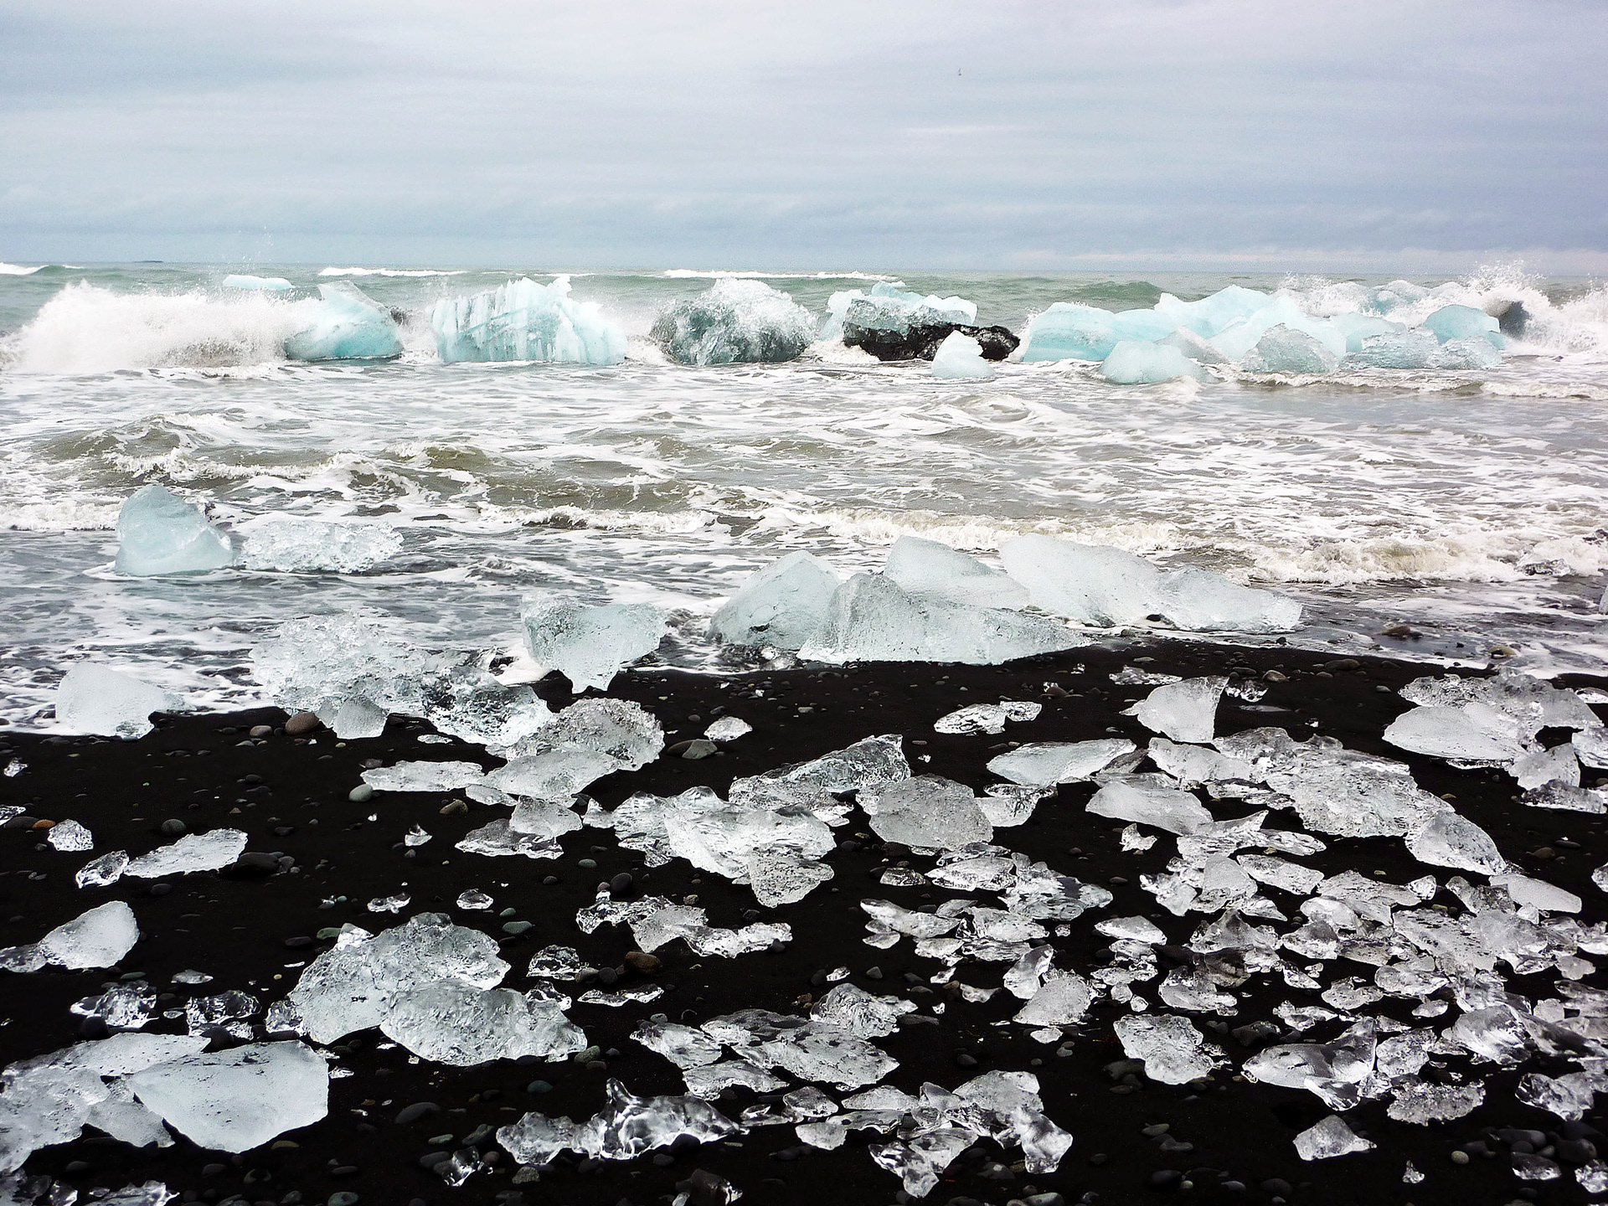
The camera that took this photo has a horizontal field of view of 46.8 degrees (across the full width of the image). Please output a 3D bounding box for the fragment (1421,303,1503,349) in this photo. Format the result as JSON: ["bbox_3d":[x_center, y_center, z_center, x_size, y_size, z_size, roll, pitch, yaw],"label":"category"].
[{"bbox_3d":[16.628,-6.903,46.816,1.900,1.200,1.500,0,10,0],"label":"fragment"}]

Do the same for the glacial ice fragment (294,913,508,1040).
[{"bbox_3d":[-0.956,0.843,4.331,0.485,0.190,0.340,-3,11,-18],"label":"glacial ice fragment"}]

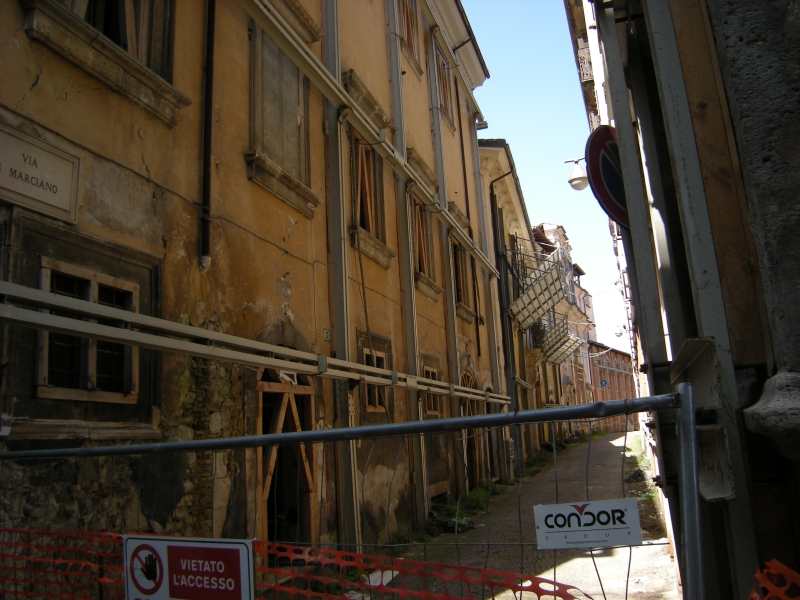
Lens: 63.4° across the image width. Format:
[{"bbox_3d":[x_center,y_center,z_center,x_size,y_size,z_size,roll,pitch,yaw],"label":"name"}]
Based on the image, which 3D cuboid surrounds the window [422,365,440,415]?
[{"bbox_3d":[0.697,2.079,14.719,0.200,1.067,1.050,-8,-14,18],"label":"window"}]

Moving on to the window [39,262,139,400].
[{"bbox_3d":[-2.626,0.305,5.485,0.200,1.105,1.084,-8,-14,18],"label":"window"}]

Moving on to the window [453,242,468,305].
[{"bbox_3d":[1.693,-0.836,18.908,0.250,2.121,1.638,-8,-14,18],"label":"window"}]

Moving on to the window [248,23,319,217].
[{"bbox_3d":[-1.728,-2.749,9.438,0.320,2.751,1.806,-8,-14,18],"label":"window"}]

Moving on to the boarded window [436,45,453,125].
[{"bbox_3d":[1.379,-6.822,20.435,0.250,2.100,1.470,-8,-14,18],"label":"boarded window"}]

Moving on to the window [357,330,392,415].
[{"bbox_3d":[-0.428,1.338,11.649,0.220,1.420,1.554,-8,-14,18],"label":"window"}]

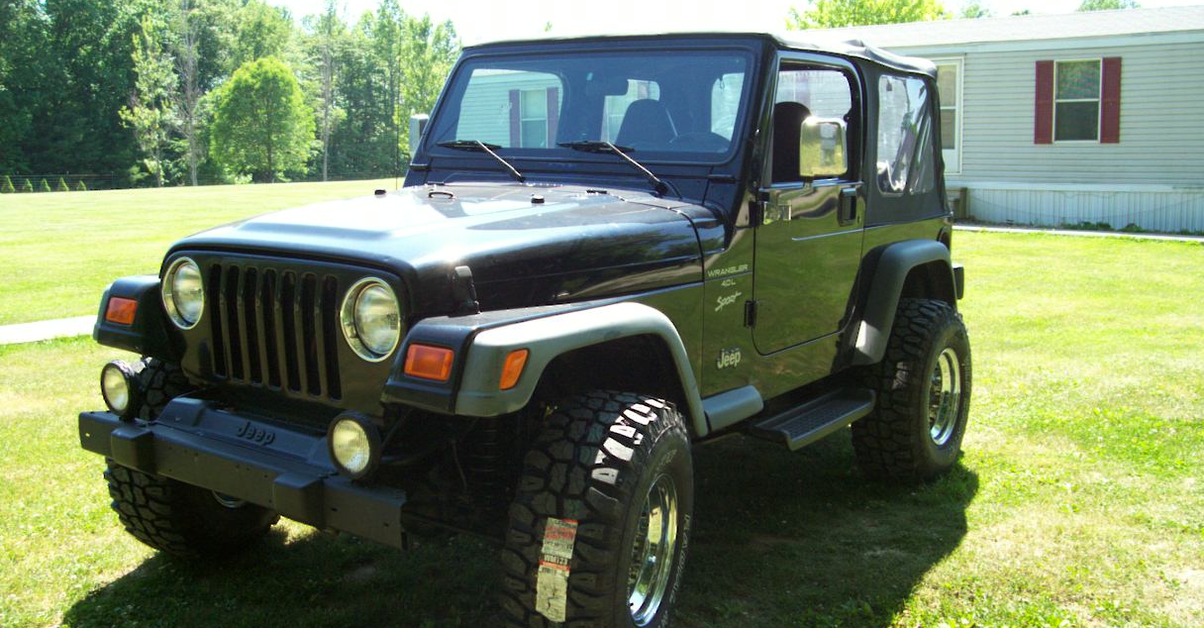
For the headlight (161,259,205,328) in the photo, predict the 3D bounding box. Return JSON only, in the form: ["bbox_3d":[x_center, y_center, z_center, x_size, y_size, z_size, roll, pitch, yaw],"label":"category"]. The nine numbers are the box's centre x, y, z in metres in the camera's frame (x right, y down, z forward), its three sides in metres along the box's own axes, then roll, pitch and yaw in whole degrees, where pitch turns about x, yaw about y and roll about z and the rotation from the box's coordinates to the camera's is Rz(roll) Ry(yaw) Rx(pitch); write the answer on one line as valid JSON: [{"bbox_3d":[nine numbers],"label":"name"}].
[{"bbox_3d":[-1.233,-0.068,3.555,0.213,0.213,0.080,7,11,35],"label":"headlight"}]

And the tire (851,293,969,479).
[{"bbox_3d":[1.399,0.343,5.310,0.310,0.810,0.820,7,11,35],"label":"tire"}]

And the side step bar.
[{"bbox_3d":[0.808,0.394,4.481,0.220,0.080,0.780,7,11,34],"label":"side step bar"}]

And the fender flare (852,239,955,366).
[{"bbox_3d":[1.371,-0.094,5.222,0.150,0.475,0.980,7,11,35],"label":"fender flare"}]

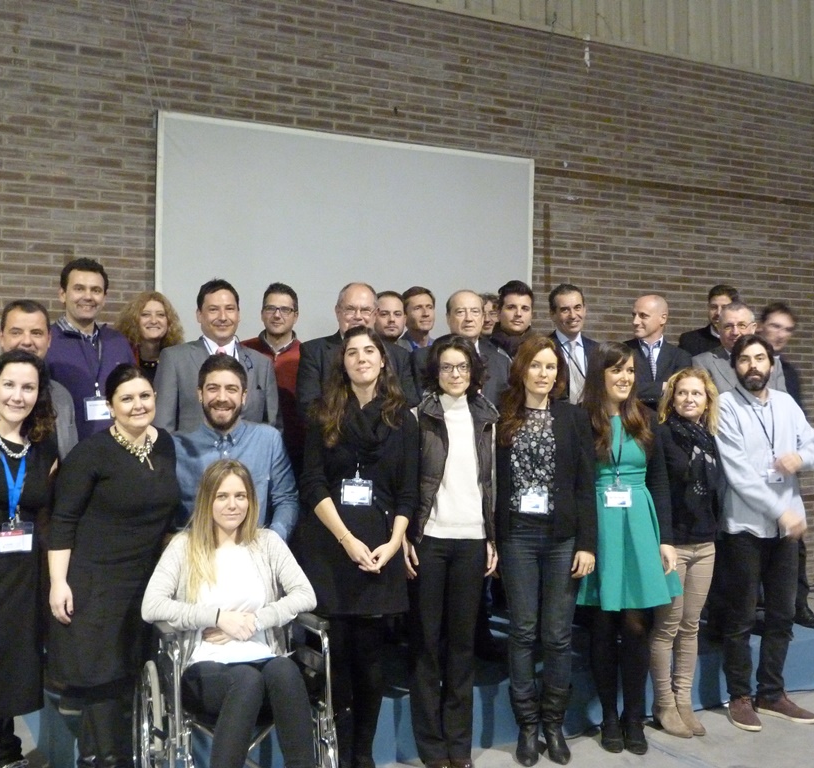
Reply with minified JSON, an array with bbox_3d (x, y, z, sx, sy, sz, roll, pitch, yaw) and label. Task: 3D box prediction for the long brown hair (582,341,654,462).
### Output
[{"bbox_3d":[0.886,0.074,4.360,0.300,0.520,0.270,0,-1,-25],"label":"long brown hair"}]

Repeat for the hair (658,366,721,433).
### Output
[{"bbox_3d":[1.233,0.072,4.520,0.270,0.290,0.250,0,-1,6],"label":"hair"}]

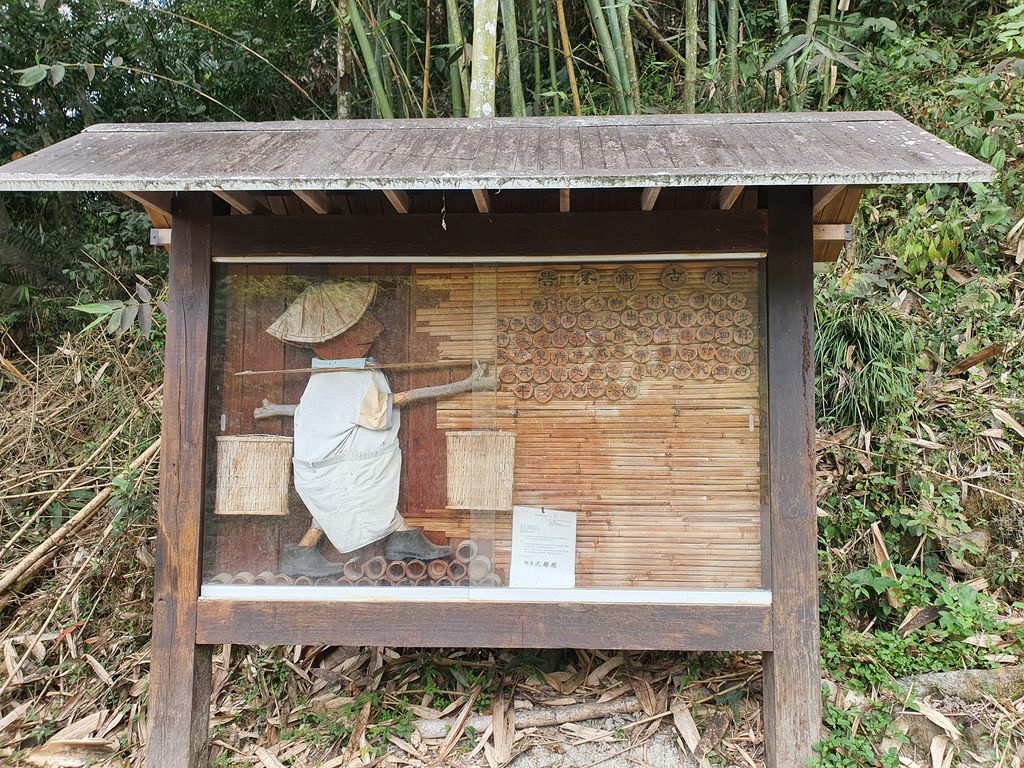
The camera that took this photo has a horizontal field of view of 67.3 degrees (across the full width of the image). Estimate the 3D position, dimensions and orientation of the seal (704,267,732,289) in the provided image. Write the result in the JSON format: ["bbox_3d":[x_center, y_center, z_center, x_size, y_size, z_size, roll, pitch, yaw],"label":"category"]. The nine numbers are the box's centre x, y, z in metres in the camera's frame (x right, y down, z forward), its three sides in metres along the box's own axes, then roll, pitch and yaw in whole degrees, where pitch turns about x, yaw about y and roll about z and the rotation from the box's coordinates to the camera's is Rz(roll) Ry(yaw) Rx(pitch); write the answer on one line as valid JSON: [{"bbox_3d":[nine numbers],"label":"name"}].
[{"bbox_3d":[0.694,-0.354,2.579,0.092,0.074,0.016,0,-4,3],"label":"seal"}]

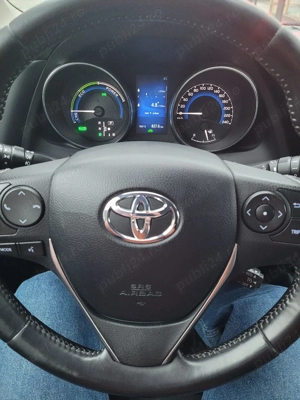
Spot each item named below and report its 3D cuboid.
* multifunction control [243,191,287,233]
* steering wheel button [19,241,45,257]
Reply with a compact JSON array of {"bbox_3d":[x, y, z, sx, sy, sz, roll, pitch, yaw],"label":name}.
[{"bbox_3d":[0.104,0.011,0.272,0.038,0.038,0.011,1,8,2],"label":"multifunction control"},{"bbox_3d":[-0.112,0.046,0.285,0.024,0.014,0.008,1,8,2],"label":"steering wheel button"}]

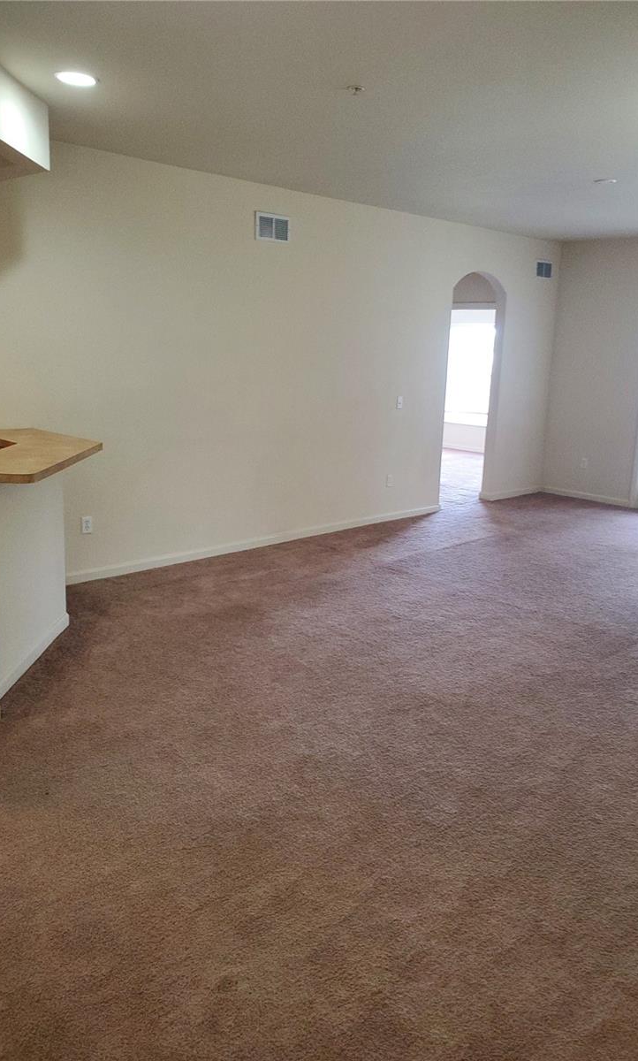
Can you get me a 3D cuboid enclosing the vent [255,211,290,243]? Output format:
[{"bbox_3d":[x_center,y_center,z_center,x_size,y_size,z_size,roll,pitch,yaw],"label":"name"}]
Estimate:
[{"bbox_3d":[-0.347,-2.261,5.954,0.330,0.192,0.020,-11,19,-43],"label":"vent"}]

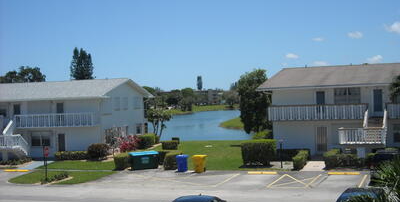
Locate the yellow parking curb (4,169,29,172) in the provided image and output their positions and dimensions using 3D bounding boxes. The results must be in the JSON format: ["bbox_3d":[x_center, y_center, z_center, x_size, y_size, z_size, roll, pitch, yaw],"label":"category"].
[{"bbox_3d":[-12.557,4.776,42.700,1.880,0.140,0.200,-2,0,17],"label":"yellow parking curb"}]

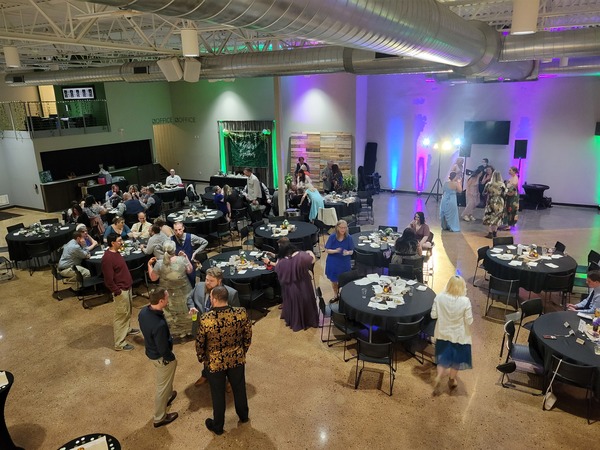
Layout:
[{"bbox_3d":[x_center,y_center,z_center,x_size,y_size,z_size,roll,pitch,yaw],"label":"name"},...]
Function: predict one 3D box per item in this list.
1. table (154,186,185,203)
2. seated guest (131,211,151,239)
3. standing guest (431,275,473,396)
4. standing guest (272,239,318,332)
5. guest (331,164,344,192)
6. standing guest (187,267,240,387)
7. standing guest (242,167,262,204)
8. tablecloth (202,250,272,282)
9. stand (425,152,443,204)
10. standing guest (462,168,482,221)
[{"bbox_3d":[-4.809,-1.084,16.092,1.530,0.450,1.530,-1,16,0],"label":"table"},{"bbox_3d":[-3.692,0.355,10.645,0.550,1.300,0.720,-3,16,-5],"label":"seated guest"},{"bbox_3d":[1.980,1.400,5.821,0.540,1.620,0.460,1,16,10],"label":"standing guest"},{"bbox_3d":[-0.091,0.974,7.805,0.750,1.530,0.600,10,20,35],"label":"standing guest"},{"bbox_3d":[1.166,-1.156,14.643,0.380,1.610,0.460,-9,18,-24],"label":"guest"},{"bbox_3d":[-1.120,1.386,6.041,0.650,1.800,0.480,7,19,26],"label":"standing guest"},{"bbox_3d":[-1.467,-0.911,13.910,0.580,1.710,0.500,-8,18,-21],"label":"standing guest"},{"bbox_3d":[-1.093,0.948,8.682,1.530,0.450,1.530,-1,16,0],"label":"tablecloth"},{"bbox_3d":[4.876,-1.696,15.780,0.850,1.900,0.800,7,18,28],"label":"stand"},{"bbox_3d":[5.310,-0.930,13.808,0.550,1.580,0.480,-3,16,-6],"label":"standing guest"}]

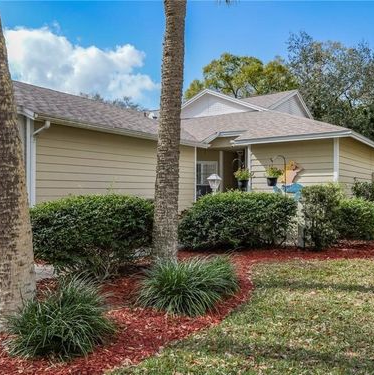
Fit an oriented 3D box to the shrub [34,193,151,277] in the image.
[{"bbox_3d":[-1.480,0.780,5.850,1.500,1.320,2.000,0,0,38],"label":"shrub"}]

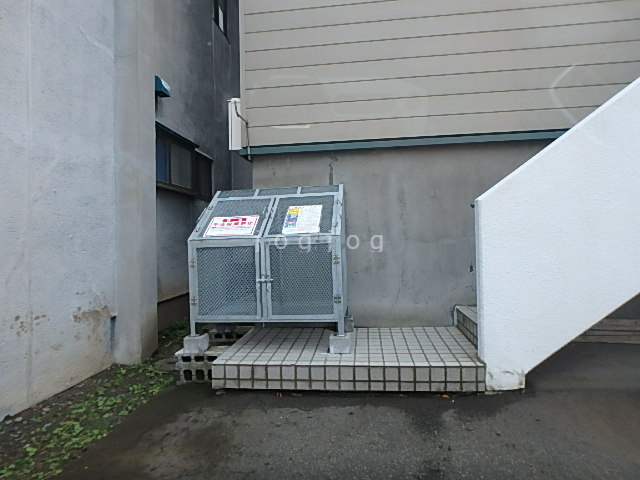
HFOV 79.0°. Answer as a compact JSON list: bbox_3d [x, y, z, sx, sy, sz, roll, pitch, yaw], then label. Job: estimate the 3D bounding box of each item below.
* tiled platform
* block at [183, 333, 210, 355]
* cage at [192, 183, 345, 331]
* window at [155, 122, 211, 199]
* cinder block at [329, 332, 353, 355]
[{"bbox_3d":[0.244,0.994,3.391,1.993,0.181,1.134,-2,1,7],"label":"tiled platform"},{"bbox_3d":[-1.061,0.879,3.348,0.160,0.142,0.160,-2,1,7],"label":"block"},{"bbox_3d":[-0.430,0.136,3.600,1.306,1.322,0.713,-2,0,6],"label":"cage"},{"bbox_3d":[-1.875,-0.997,5.414,0.090,0.721,1.891,-2,1,7],"label":"window"},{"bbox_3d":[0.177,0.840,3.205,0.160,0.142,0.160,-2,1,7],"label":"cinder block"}]

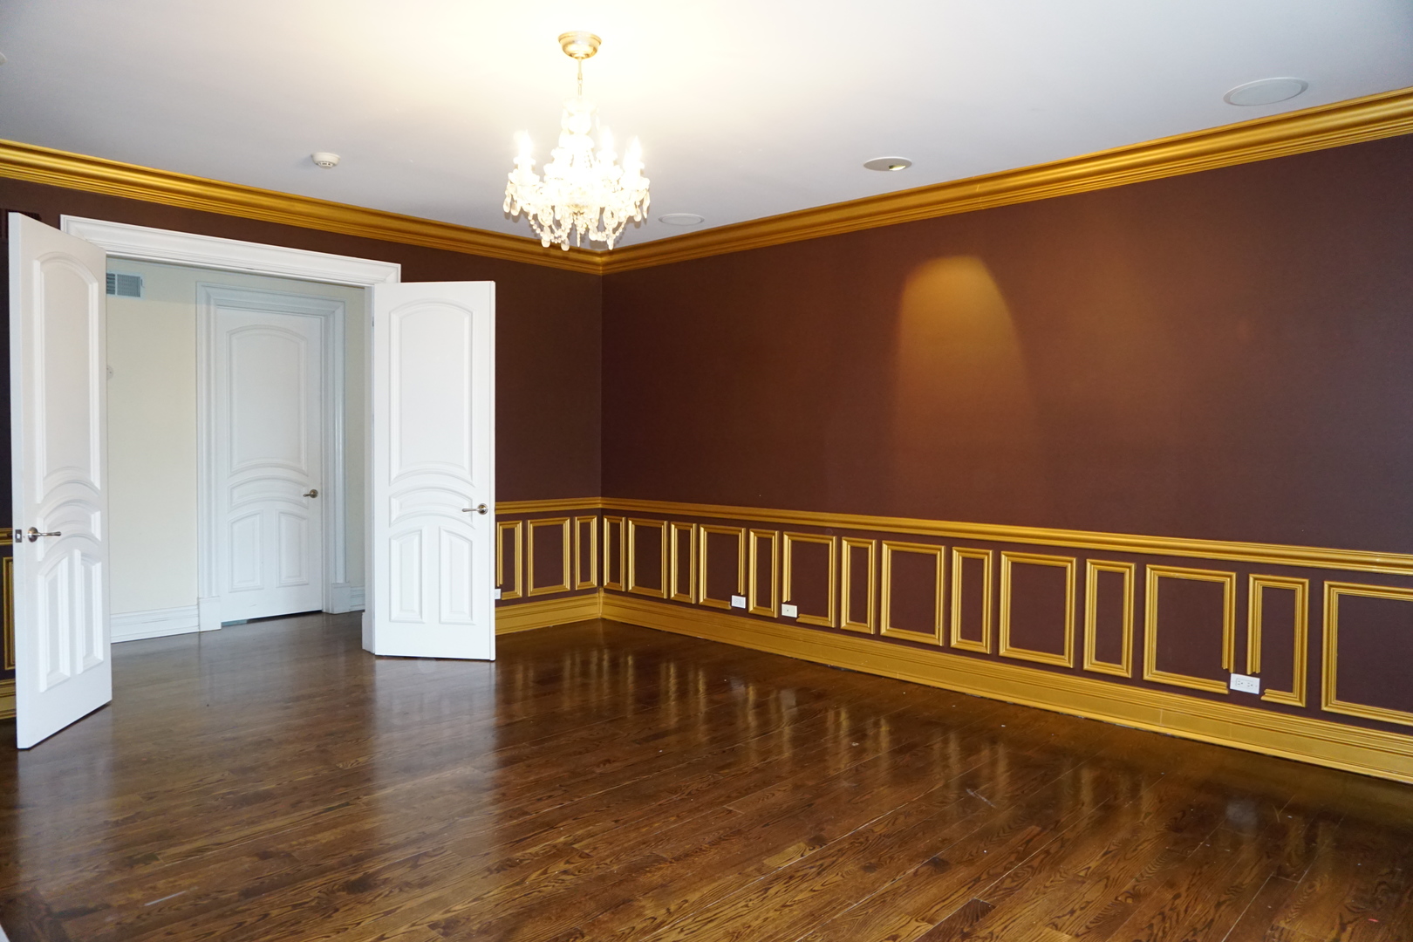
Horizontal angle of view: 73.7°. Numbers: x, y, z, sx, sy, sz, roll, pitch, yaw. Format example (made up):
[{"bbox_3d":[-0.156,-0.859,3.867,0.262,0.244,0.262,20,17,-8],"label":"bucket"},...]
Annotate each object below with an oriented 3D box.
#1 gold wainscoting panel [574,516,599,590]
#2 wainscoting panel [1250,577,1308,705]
[{"bbox_3d":[-0.949,0.646,7.459,0.025,0.577,0.237,2,2,43],"label":"gold wainscoting panel"},{"bbox_3d":[2.609,0.771,4.310,0.237,0.577,0.025,2,2,43],"label":"wainscoting panel"}]

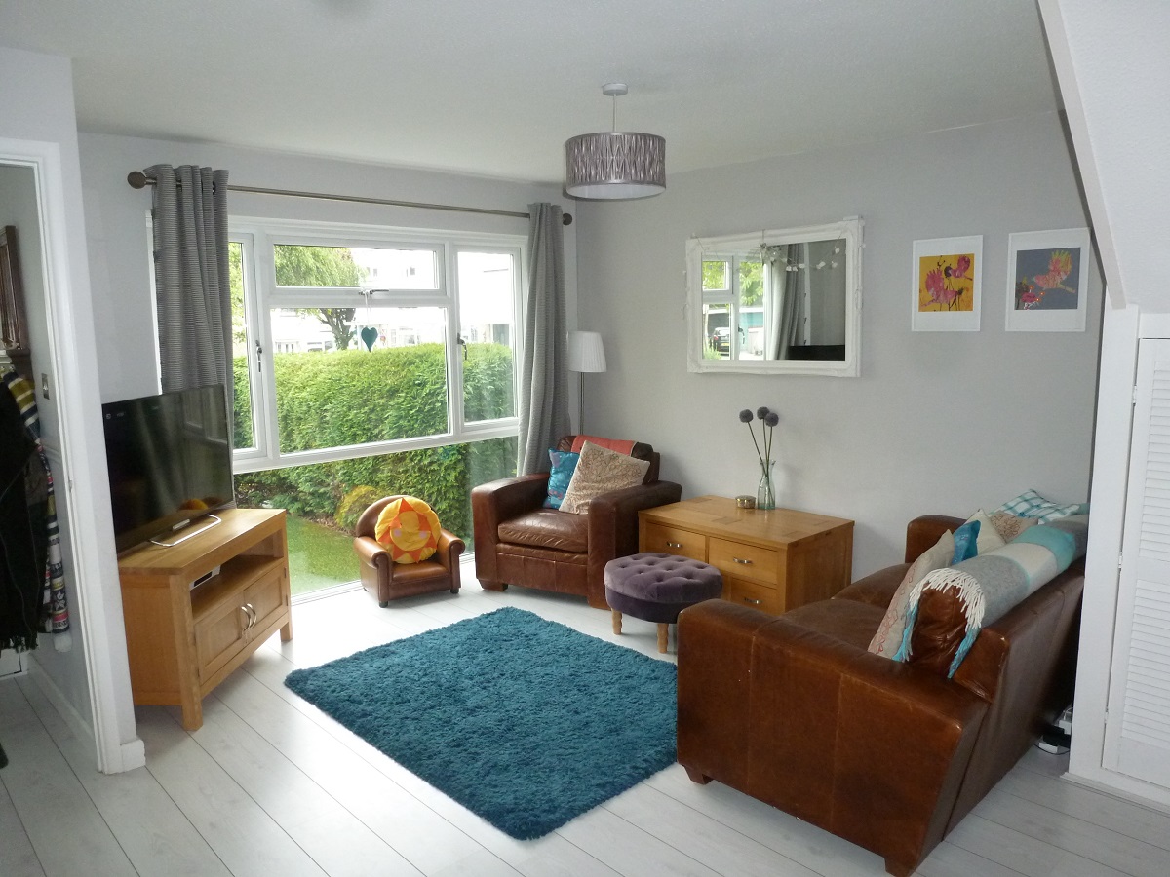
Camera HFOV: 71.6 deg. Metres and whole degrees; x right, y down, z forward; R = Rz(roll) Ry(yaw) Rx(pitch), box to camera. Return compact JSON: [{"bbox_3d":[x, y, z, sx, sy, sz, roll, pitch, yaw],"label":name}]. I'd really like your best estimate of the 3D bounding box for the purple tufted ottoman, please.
[{"bbox_3d":[0.375,0.773,3.892,0.575,0.335,0.575,-1,8,0],"label":"purple tufted ottoman"}]

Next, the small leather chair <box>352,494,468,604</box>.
[{"bbox_3d":[-0.985,0.604,4.544,0.530,0.530,0.400,-6,10,-29],"label":"small leather chair"}]

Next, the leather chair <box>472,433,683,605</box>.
[{"bbox_3d":[-0.005,0.426,4.737,0.880,0.790,0.950,3,10,28],"label":"leather chair"}]

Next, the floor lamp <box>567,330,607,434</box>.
[{"bbox_3d":[0.003,0.022,5.357,0.291,1.467,0.291,-8,11,-43],"label":"floor lamp"}]

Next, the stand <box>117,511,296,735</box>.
[{"bbox_3d":[-1.681,0.727,3.468,0.470,0.630,0.930,-1,8,2],"label":"stand"}]

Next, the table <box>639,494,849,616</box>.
[{"bbox_3d":[0.856,0.650,4.380,0.622,0.462,0.951,-8,11,-43],"label":"table"}]

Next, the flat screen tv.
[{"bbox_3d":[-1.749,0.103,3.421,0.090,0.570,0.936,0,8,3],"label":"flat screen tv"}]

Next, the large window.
[{"bbox_3d":[-1.176,-0.165,4.658,2.286,2.067,0.100,-8,11,-43],"label":"large window"}]

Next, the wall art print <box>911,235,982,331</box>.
[{"bbox_3d":[1.678,-0.711,3.761,0.025,0.424,0.316,-8,11,-43],"label":"wall art print"}]

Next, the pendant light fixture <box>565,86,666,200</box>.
[{"bbox_3d":[0.113,-1.115,3.017,0.370,0.373,0.370,-1,8,0],"label":"pendant light fixture"}]

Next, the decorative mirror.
[{"bbox_3d":[1.000,-0.743,4.457,0.050,0.774,1.105,-8,11,-43],"label":"decorative mirror"}]

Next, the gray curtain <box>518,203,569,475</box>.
[{"bbox_3d":[-0.283,-0.364,5.224,0.470,2.180,0.150,-9,12,-43],"label":"gray curtain"}]

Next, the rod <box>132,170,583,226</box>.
[{"bbox_3d":[-1.018,-1.268,4.390,2.630,0.080,0.100,-9,12,-43],"label":"rod"}]

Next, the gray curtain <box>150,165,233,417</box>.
[{"bbox_3d":[-1.771,-0.125,3.804,0.360,2.180,0.150,-9,12,-43],"label":"gray curtain"}]

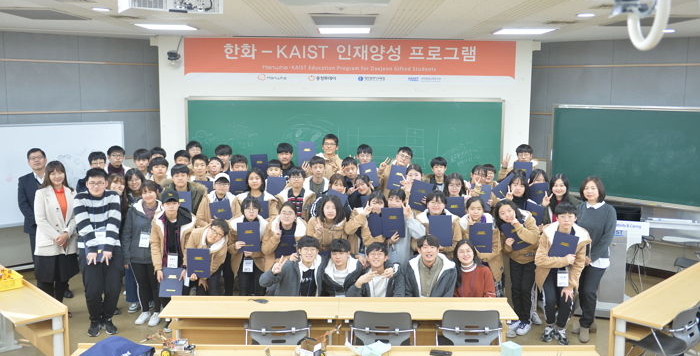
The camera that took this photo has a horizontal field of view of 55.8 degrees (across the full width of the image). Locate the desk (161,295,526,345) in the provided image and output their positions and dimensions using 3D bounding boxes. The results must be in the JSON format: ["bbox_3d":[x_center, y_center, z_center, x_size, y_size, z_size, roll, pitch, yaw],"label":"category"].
[{"bbox_3d":[-0.089,1.394,5.346,2.800,0.750,0.450,0,8,0],"label":"desk"}]

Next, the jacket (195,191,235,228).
[{"bbox_3d":[-1.462,0.386,7.185,0.470,0.498,0.380,0,7,-7],"label":"jacket"}]

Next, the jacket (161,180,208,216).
[{"bbox_3d":[-1.814,0.378,7.208,0.530,0.730,0.330,0,7,-3],"label":"jacket"}]

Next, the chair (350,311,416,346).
[{"bbox_3d":[0.261,1.382,5.207,0.500,0.800,0.540,0,7,0],"label":"chair"}]

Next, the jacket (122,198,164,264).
[{"bbox_3d":[-2.171,0.540,6.947,0.450,0.690,0.300,-1,7,-11],"label":"jacket"}]

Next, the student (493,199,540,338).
[{"bbox_3d":[1.665,0.897,6.608,0.500,1.400,0.460,2,8,12],"label":"student"}]

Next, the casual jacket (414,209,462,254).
[{"bbox_3d":[0.888,0.568,6.640,0.480,0.527,0.400,1,7,5],"label":"casual jacket"}]

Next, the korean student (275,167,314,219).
[{"bbox_3d":[-0.609,0.673,7.240,0.480,1.575,0.420,0,7,-3],"label":"korean student"}]

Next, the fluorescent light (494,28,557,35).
[{"bbox_3d":[2.059,-1.727,7.842,0.600,0.070,0.620,0,7,0],"label":"fluorescent light"}]

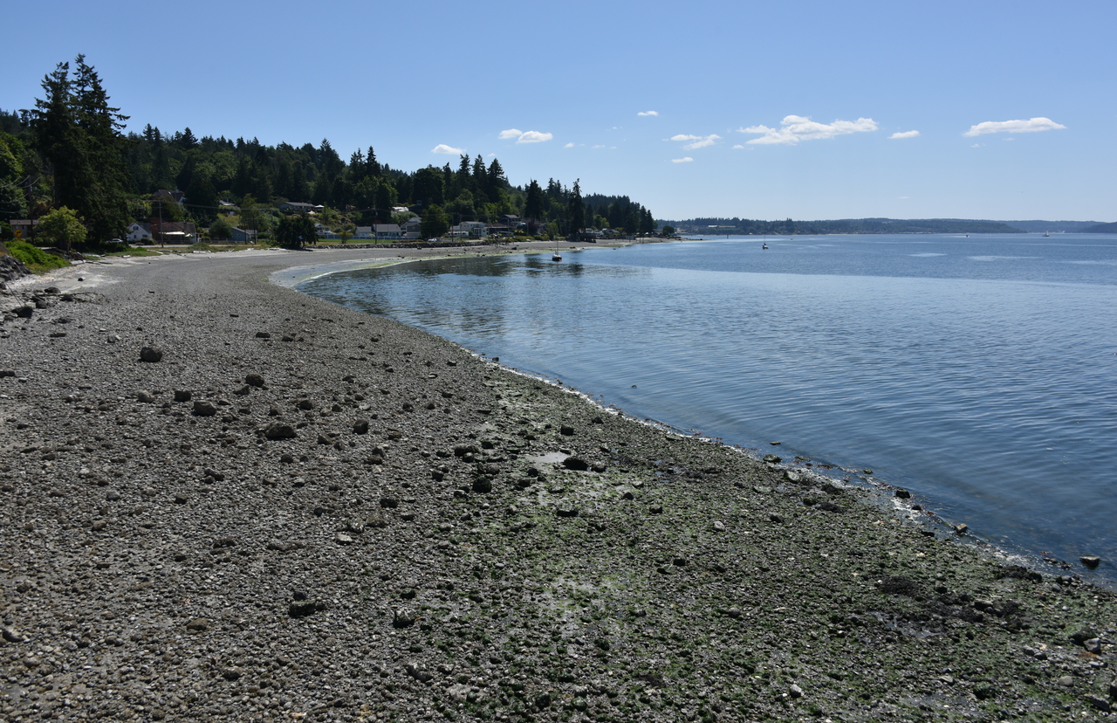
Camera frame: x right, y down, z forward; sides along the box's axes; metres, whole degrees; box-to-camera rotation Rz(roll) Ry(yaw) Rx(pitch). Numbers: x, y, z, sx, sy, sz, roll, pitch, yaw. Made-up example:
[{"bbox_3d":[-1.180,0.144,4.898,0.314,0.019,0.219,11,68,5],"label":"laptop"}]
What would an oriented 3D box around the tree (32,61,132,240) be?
[{"bbox_3d":[-86.981,-37.613,158.186,15.800,34.100,15.000,-5,10,-28],"label":"tree"}]

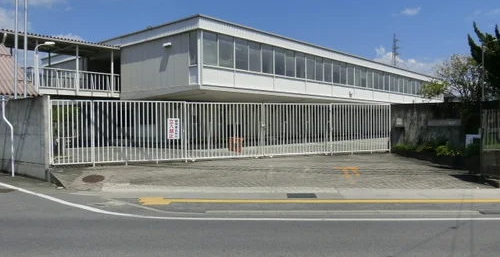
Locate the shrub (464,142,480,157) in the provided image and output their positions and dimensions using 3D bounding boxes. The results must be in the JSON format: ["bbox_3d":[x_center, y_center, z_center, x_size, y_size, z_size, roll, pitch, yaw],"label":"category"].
[{"bbox_3d":[7.330,0.692,13.800,0.520,0.550,0.570,-1,2,-45],"label":"shrub"}]

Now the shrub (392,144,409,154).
[{"bbox_3d":[5.964,0.793,16.600,0.580,0.420,0.650,-1,2,-45],"label":"shrub"}]

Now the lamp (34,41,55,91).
[{"bbox_3d":[-8.300,-1.200,17.000,0.850,4.600,0.250,0,1,21],"label":"lamp"}]

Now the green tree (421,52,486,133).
[{"bbox_3d":[7.800,-1.000,16.000,2.700,3.750,2.600,0,1,0],"label":"green tree"}]

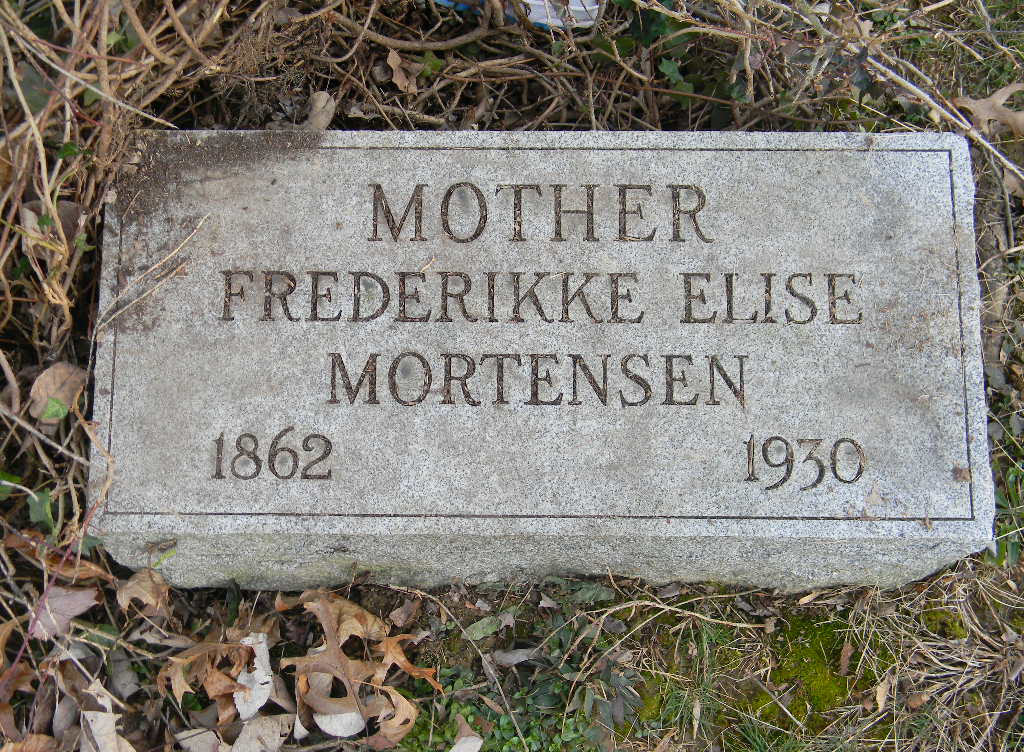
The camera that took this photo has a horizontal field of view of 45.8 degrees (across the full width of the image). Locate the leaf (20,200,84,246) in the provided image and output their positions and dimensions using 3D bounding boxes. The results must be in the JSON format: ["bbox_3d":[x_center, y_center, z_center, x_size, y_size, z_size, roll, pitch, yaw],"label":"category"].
[{"bbox_3d":[-0.337,-0.111,0.890,0.051,0.020,0.040,0,74,0],"label":"leaf"}]

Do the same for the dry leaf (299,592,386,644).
[{"bbox_3d":[-0.118,0.169,0.850,0.066,0.024,0.037,0,74,0],"label":"dry leaf"}]

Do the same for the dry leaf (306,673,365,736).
[{"bbox_3d":[-0.123,0.229,0.845,0.043,0.022,0.046,0,74,0],"label":"dry leaf"}]

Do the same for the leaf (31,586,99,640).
[{"bbox_3d":[-0.316,0.168,0.855,0.044,0.014,0.037,2,74,1],"label":"leaf"}]

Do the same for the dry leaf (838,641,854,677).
[{"bbox_3d":[0.244,0.206,0.885,0.009,0.005,0.026,14,75,4],"label":"dry leaf"}]

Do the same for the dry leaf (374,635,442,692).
[{"bbox_3d":[-0.074,0.205,0.865,0.049,0.018,0.040,0,74,1],"label":"dry leaf"}]

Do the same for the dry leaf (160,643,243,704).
[{"bbox_3d":[-0.221,0.211,0.860,0.060,0.025,0.043,0,74,1],"label":"dry leaf"}]

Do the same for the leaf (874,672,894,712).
[{"bbox_3d":[0.270,0.230,0.880,0.009,0.006,0.028,18,75,6],"label":"leaf"}]

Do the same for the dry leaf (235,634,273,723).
[{"bbox_3d":[-0.181,0.210,0.845,0.027,0.016,0.056,-8,74,-2],"label":"dry leaf"}]

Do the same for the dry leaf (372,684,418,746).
[{"bbox_3d":[-0.083,0.241,0.860,0.034,0.018,0.041,-2,74,0],"label":"dry leaf"}]

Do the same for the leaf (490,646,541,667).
[{"bbox_3d":[0.003,0.204,0.880,0.038,0.007,0.011,-15,75,-4],"label":"leaf"}]

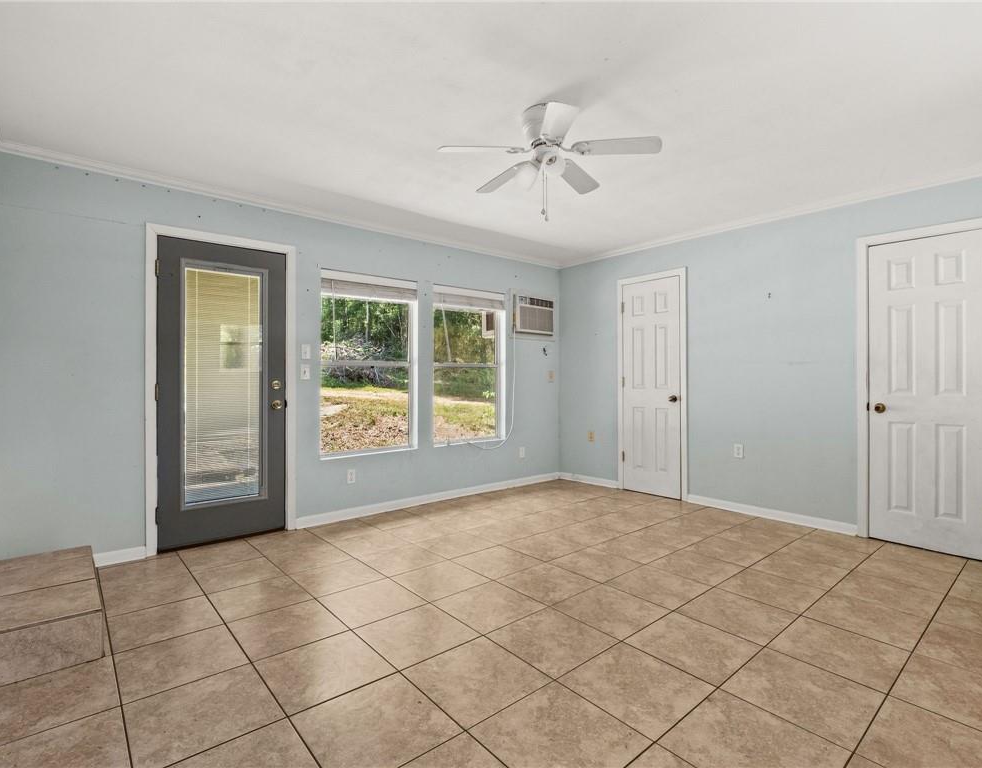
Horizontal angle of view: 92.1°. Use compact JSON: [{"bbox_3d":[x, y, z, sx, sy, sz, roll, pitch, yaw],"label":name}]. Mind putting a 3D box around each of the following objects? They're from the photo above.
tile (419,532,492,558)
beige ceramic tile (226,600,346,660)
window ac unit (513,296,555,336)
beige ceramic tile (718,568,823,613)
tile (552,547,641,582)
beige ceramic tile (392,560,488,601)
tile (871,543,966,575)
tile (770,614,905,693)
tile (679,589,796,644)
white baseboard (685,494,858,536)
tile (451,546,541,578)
[{"bbox_3d":[-0.232,1.090,3.201,0.405,0.012,0.405,0,0,-40],"label":"tile"},{"bbox_3d":[-0.928,1.117,2.168,0.405,0.013,0.405,-1,1,-40],"label":"beige ceramic tile"},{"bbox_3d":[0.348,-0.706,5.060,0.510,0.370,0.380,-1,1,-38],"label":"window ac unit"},{"bbox_3d":[1.470,1.085,2.485,0.402,0.015,0.402,0,0,-40],"label":"beige ceramic tile"},{"bbox_3d":[0.636,1.099,2.879,0.411,0.012,0.403,-1,1,-42],"label":"tile"},{"bbox_3d":[-0.277,1.085,2.611,0.402,0.015,0.402,0,0,-40],"label":"beige ceramic tile"},{"bbox_3d":[2.648,1.084,2.937,0.338,0.015,0.402,0,0,-38],"label":"tile"},{"bbox_3d":[1.460,1.125,1.984,0.405,0.013,0.405,-1,1,-40],"label":"tile"},{"bbox_3d":[1.181,1.111,2.276,0.408,0.012,0.403,-1,1,-40],"label":"tile"},{"bbox_3d":[2.201,1.041,3.836,0.015,0.075,1.236,-1,1,-43],"label":"white baseboard"},{"bbox_3d":[0.039,1.090,2.892,0.405,0.012,0.405,0,0,-40],"label":"tile"}]

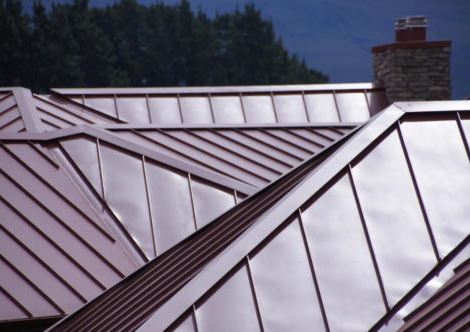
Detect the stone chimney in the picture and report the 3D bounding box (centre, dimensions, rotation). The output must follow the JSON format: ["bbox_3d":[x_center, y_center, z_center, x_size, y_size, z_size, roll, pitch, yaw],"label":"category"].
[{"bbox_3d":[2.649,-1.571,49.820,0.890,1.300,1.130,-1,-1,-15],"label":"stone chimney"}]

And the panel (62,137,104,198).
[{"bbox_3d":[-1.649,0.021,35.881,0.396,0.030,1.214,-1,34,-6],"label":"panel"}]

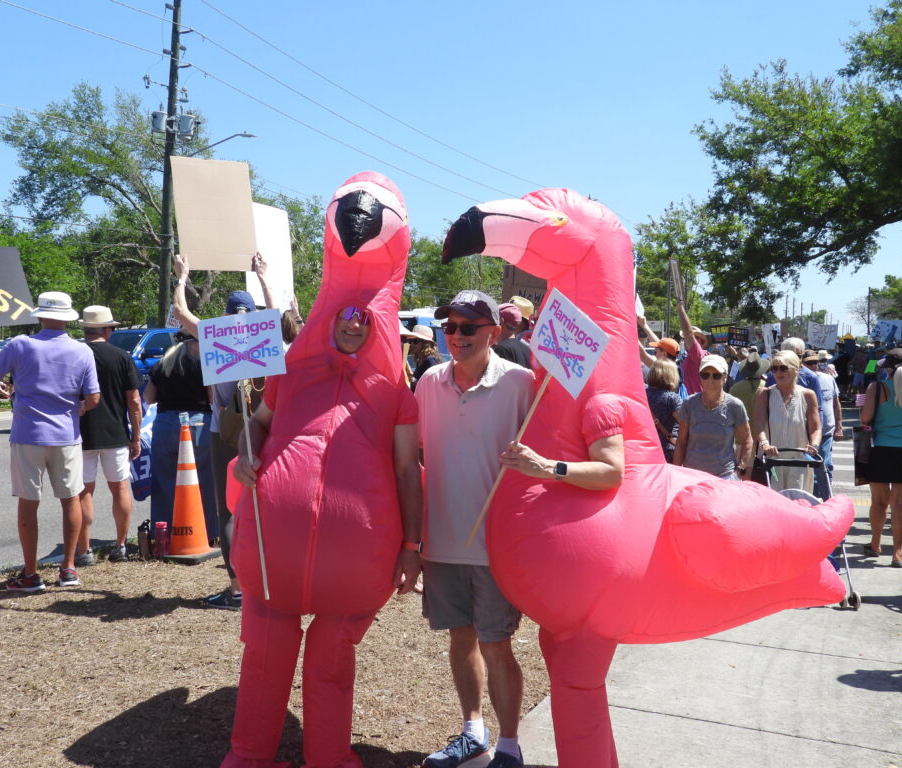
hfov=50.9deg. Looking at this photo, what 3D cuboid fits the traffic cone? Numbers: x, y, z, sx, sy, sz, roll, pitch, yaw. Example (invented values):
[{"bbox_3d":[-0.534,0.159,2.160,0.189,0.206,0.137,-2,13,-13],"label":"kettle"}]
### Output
[{"bbox_3d":[-1.832,0.755,6.620,0.360,0.910,0.360,1,2,21],"label":"traffic cone"}]

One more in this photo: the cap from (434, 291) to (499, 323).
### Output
[{"bbox_3d":[0.060,-0.285,3.530,0.180,0.140,0.270,1,3,35],"label":"cap"}]

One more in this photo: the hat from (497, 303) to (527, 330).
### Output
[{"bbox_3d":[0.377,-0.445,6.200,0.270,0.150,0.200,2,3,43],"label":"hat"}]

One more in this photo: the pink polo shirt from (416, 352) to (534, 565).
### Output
[{"bbox_3d":[0.095,0.280,3.600,0.520,0.790,0.300,0,2,12],"label":"pink polo shirt"}]

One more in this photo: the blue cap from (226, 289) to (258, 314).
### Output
[{"bbox_3d":[-1.250,-0.483,5.650,0.180,0.155,0.260,0,2,-12],"label":"blue cap"}]

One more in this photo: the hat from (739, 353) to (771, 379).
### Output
[{"bbox_3d":[2.895,-0.181,9.000,0.310,0.190,0.350,4,11,17],"label":"hat"}]

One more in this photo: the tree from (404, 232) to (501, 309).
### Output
[{"bbox_3d":[0.100,-4.457,51.869,7.500,8.200,7.000,0,2,0],"label":"tree"}]

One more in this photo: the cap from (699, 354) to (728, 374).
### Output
[{"bbox_3d":[1.650,-0.123,5.950,0.170,0.135,0.250,1,2,25],"label":"cap"}]

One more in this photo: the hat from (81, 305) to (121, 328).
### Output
[{"bbox_3d":[-2.536,-0.488,6.850,0.285,0.145,0.315,5,2,22],"label":"hat"}]

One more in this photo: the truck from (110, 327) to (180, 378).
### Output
[{"bbox_3d":[-6.020,-0.107,19.410,2.020,1.950,5.750,1,2,26],"label":"truck"}]

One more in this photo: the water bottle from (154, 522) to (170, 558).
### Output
[{"bbox_3d":[-2.061,1.112,6.750,0.088,0.255,0.088,1,2,0],"label":"water bottle"}]

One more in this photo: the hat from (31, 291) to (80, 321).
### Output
[{"bbox_3d":[-2.615,-0.515,6.250,0.315,0.170,0.340,5,2,-24],"label":"hat"}]

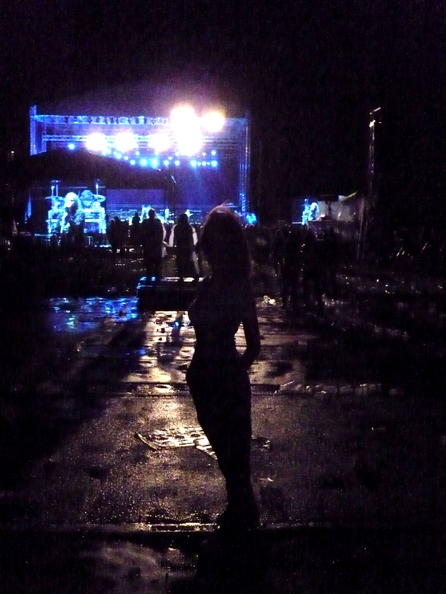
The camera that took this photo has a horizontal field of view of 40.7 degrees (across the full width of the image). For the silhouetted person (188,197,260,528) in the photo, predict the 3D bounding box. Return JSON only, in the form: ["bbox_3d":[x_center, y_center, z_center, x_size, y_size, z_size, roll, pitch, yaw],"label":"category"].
[{"bbox_3d":[0.005,0.389,3.020,0.400,1.640,0.290,5,8,41],"label":"silhouetted person"}]

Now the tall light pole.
[{"bbox_3d":[6.830,-5.130,28.000,0.700,7.300,0.500,0,6,0],"label":"tall light pole"}]

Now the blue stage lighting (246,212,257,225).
[{"bbox_3d":[2.370,-6.530,50.000,0.800,1.000,0.600,0,6,0],"label":"blue stage lighting"}]

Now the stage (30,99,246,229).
[{"bbox_3d":[-7.220,-11.194,54.465,18.500,11.000,9.000,0,6,-3],"label":"stage"}]

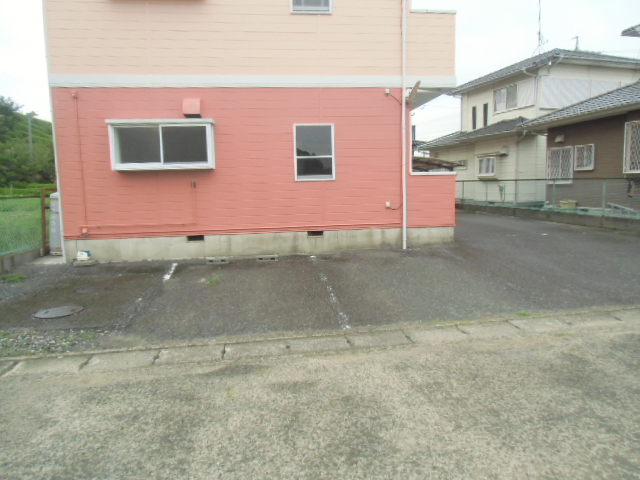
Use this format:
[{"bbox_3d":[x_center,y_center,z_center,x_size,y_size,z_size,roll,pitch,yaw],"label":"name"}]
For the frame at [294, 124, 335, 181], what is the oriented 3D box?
[{"bbox_3d":[-0.098,-1.648,8.312,0.762,1.058,0.090,-2,6,-6],"label":"frame"}]

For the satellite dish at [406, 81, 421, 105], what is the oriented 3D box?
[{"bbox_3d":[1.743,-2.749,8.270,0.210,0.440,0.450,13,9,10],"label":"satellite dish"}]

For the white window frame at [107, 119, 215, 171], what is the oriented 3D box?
[{"bbox_3d":[-2.756,-1.675,7.837,1.775,0.855,0.370,-2,6,-6],"label":"white window frame"}]

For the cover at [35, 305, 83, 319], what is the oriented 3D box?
[{"bbox_3d":[-3.054,0.856,5.220,0.520,0.040,0.520,-3,9,-6],"label":"cover"}]

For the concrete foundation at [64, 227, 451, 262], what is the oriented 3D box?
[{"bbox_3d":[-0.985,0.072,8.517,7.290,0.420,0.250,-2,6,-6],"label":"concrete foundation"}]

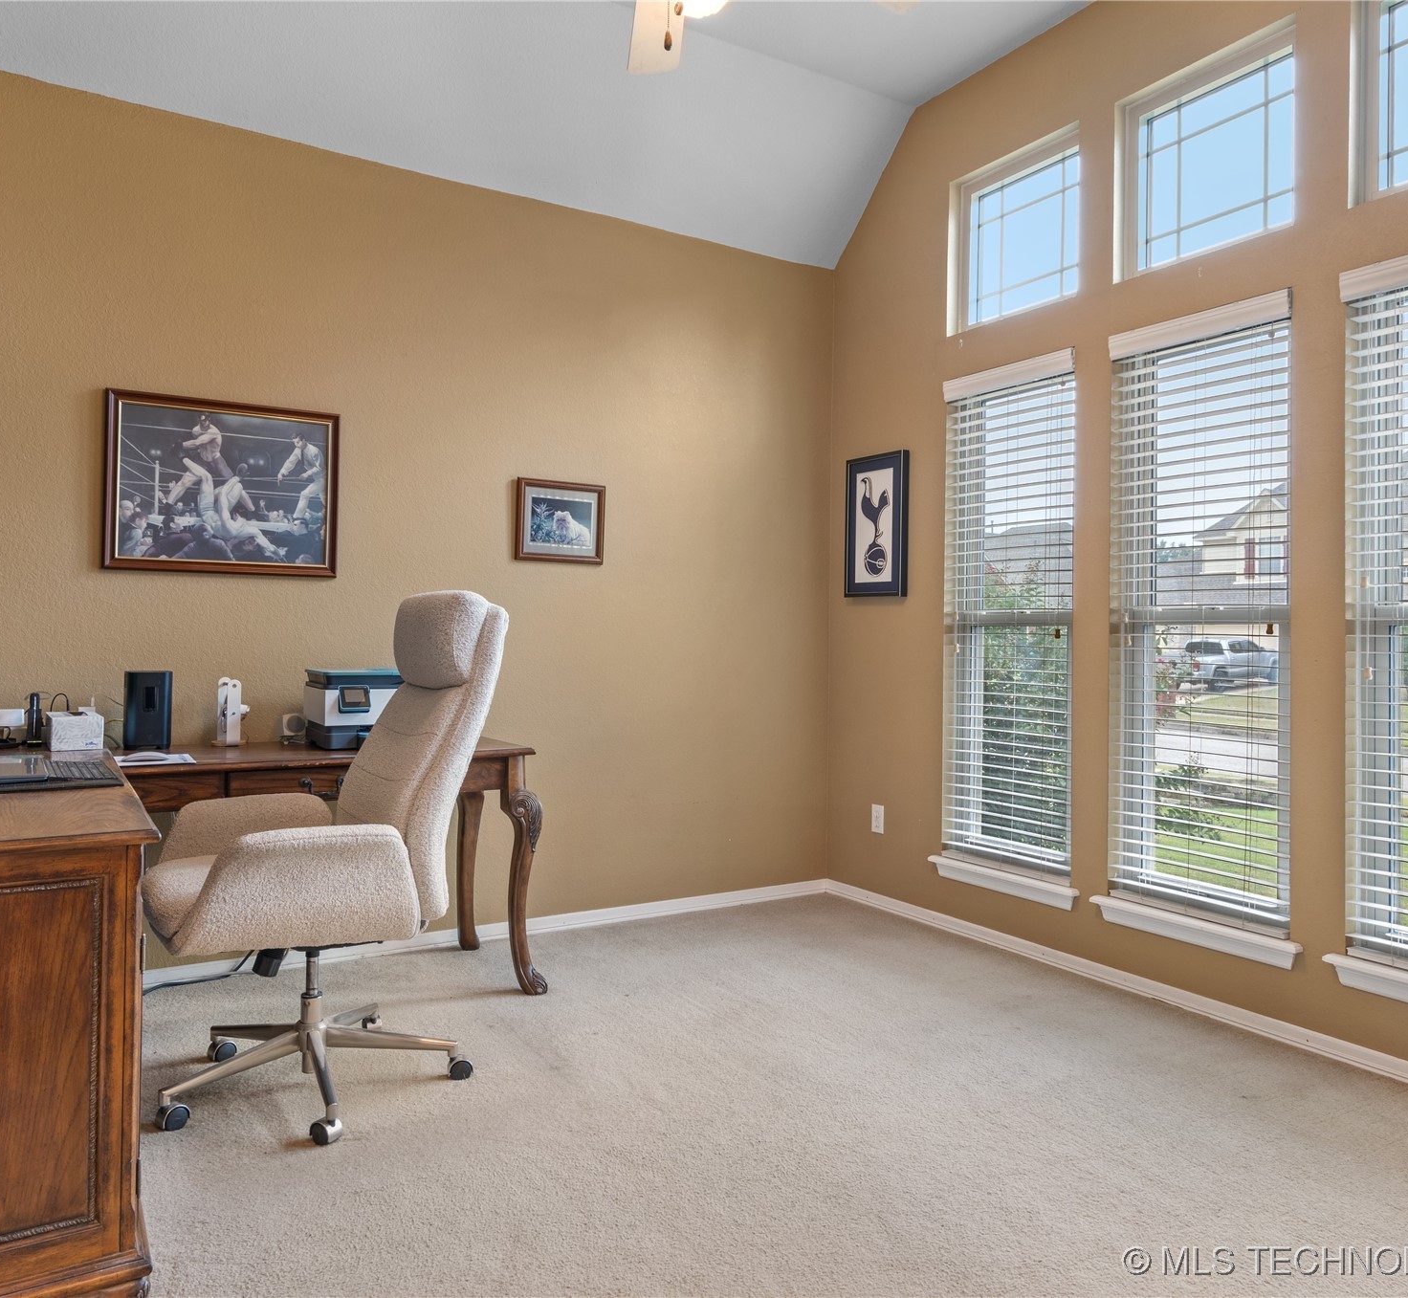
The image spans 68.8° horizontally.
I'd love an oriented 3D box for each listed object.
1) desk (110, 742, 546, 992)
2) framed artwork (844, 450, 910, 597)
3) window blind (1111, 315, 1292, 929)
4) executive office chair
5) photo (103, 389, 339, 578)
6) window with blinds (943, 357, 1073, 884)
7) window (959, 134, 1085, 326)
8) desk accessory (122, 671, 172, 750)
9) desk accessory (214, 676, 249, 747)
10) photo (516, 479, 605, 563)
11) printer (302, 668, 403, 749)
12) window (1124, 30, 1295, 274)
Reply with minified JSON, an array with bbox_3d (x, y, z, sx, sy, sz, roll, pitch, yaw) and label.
[{"bbox_3d":[-1.134,0.688,3.156,1.140,0.765,0.630,0,0,-31],"label":"desk"},{"bbox_3d":[0.716,-0.509,4.266,0.040,0.581,0.345,0,0,-31],"label":"framed artwork"},{"bbox_3d":[1.489,-0.089,3.095,0.060,1.760,0.581,1,0,-31],"label":"window blind"},{"bbox_3d":[-0.915,0.458,2.514,0.780,1.210,0.670,1,0,-34],"label":"executive office chair"},{"bbox_3d":[-1.524,-0.517,3.286,0.676,0.545,0.030,1,0,-31],"label":"photo"},{"bbox_3d":[1.113,-0.109,3.741,0.090,1.801,0.608,1,0,-31],"label":"window with blinds"},{"bbox_3d":[1.148,-1.485,3.725,0.080,0.575,0.595,0,0,-31],"label":"window"},{"bbox_3d":[-1.673,0.185,3.097,0.132,0.235,0.110,0,0,-31],"label":"desk accessory"},{"bbox_3d":[-1.483,0.198,3.223,0.098,0.212,0.100,0,0,-31],"label":"desk accessory"},{"bbox_3d":[-0.539,-0.478,3.880,0.358,0.301,0.025,1,0,-31],"label":"photo"},{"bbox_3d":[-1.026,0.186,3.372,0.460,0.234,0.341,1,0,-31],"label":"printer"},{"bbox_3d":[1.539,-1.483,3.120,0.070,0.581,0.581,1,0,-31],"label":"window"}]

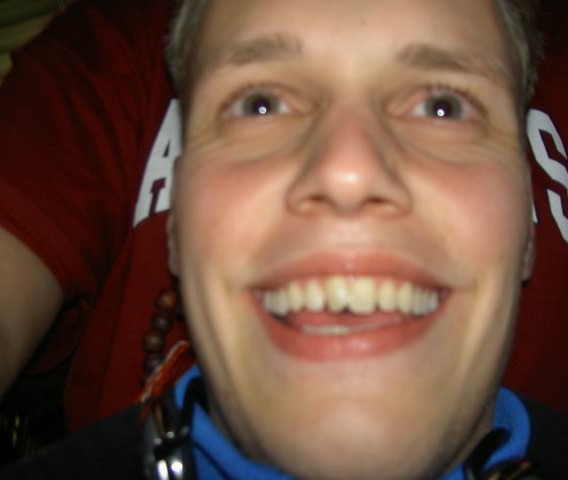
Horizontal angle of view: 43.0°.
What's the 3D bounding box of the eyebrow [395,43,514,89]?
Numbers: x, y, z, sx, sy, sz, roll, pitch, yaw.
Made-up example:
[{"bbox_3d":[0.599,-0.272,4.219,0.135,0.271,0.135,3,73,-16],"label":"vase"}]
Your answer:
[{"bbox_3d":[0.058,-0.059,0.245,0.041,0.015,0.012,5,-15,-9],"label":"eyebrow"}]

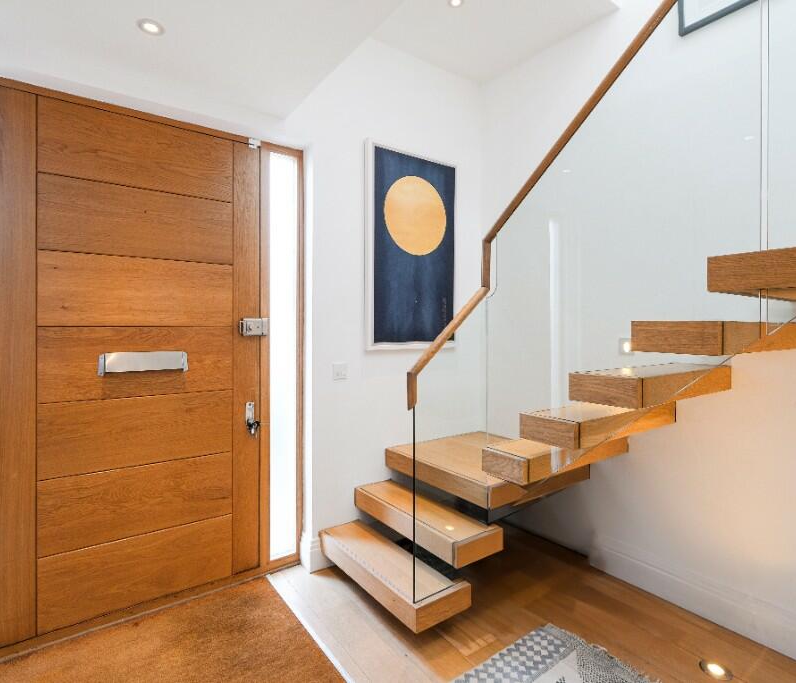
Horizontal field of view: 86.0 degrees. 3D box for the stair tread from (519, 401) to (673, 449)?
[{"bbox_3d":[0.887,0.335,1.842,0.779,0.093,0.255,-1,0,-35],"label":"stair tread"}]

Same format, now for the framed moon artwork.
[{"bbox_3d":[0.103,-0.548,2.642,0.677,1.194,0.041,-1,0,-35],"label":"framed moon artwork"}]

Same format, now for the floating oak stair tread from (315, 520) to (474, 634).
[{"bbox_3d":[-0.056,1.059,2.033,0.285,0.092,0.836,-1,0,-35],"label":"floating oak stair tread"}]

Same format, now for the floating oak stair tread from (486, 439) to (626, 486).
[{"bbox_3d":[0.767,0.517,2.015,0.780,0.097,0.247,-1,0,-35],"label":"floating oak stair tread"}]

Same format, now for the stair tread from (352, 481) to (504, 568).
[{"bbox_3d":[0.112,0.878,2.155,0.283,0.098,0.829,-1,0,-35],"label":"stair tread"}]

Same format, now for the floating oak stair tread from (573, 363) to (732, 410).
[{"bbox_3d":[1.012,0.160,1.663,0.779,0.096,0.247,-1,0,-35],"label":"floating oak stair tread"}]

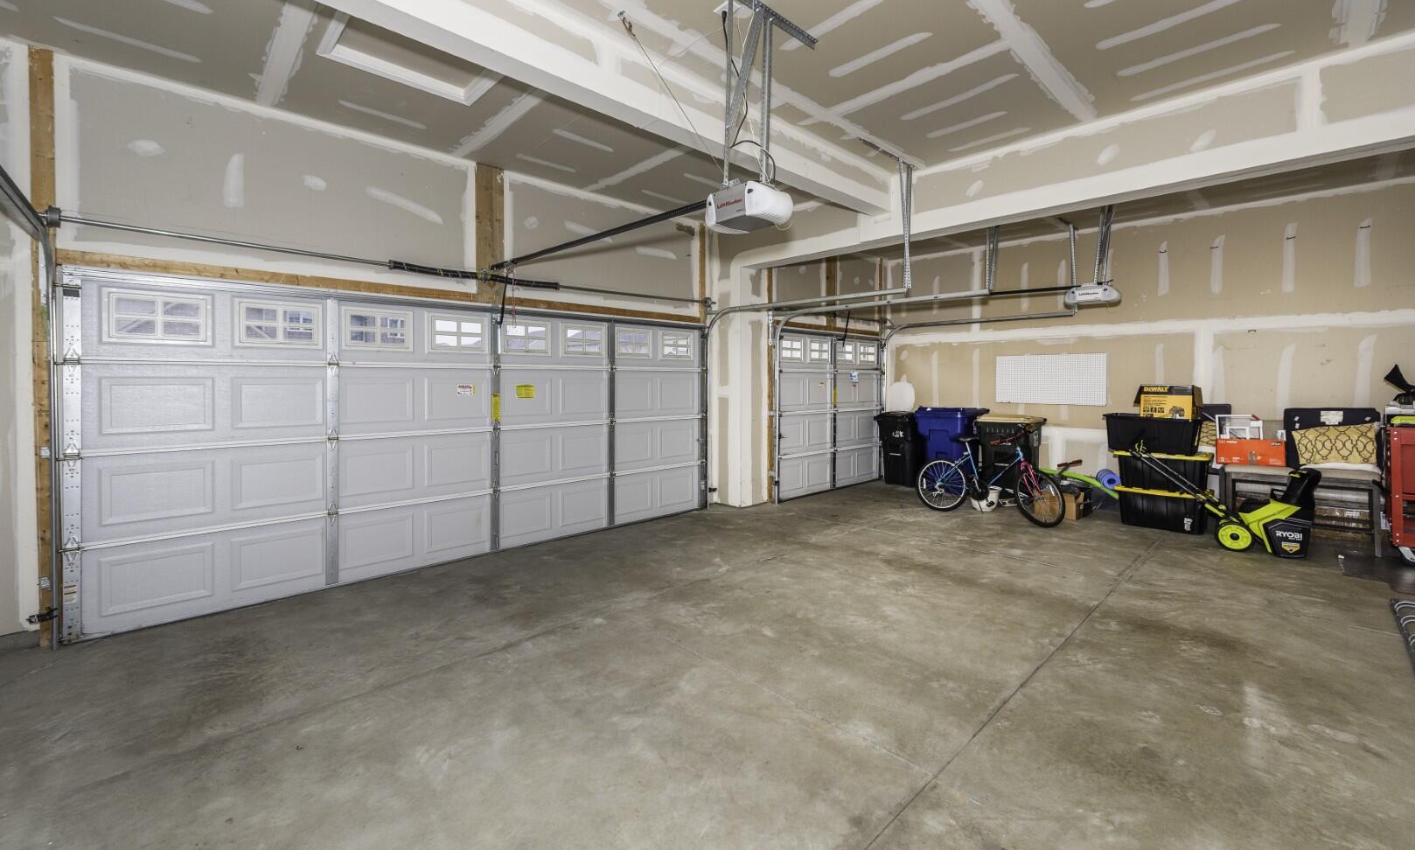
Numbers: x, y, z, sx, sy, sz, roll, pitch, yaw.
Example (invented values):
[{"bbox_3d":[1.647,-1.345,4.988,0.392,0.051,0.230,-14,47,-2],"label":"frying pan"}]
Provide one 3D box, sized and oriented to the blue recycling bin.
[{"bbox_3d":[3.325,0.346,7.450,0.760,1.130,0.680,-4,6,-43],"label":"blue recycling bin"}]

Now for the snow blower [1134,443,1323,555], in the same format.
[{"bbox_3d":[4.599,0.611,4.979,1.200,0.890,0.480,4,6,43],"label":"snow blower"}]

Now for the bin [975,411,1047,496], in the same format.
[{"bbox_3d":[3.800,0.434,6.900,0.720,1.060,0.600,-4,6,-43],"label":"bin"}]

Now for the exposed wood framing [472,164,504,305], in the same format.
[{"bbox_3d":[-1.894,-1.640,4.778,0.245,1.170,0.045,-4,6,-43],"label":"exposed wood framing"}]

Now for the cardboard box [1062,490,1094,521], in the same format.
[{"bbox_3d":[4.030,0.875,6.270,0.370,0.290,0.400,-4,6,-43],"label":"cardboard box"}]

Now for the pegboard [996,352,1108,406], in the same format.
[{"bbox_3d":[4.185,-0.560,6.756,0.020,0.620,1.220,-4,6,-43],"label":"pegboard"}]

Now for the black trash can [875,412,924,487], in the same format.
[{"bbox_3d":[2.784,0.327,7.796,0.620,1.020,0.590,-4,6,-43],"label":"black trash can"}]

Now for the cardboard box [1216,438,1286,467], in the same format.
[{"bbox_3d":[5.170,0.260,5.227,0.250,0.235,0.455,-4,6,-43],"label":"cardboard box"}]

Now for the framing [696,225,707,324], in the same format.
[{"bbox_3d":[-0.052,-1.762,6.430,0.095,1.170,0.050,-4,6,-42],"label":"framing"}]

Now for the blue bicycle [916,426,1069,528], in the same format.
[{"bbox_3d":[3.065,0.520,6.060,1.560,0.980,0.550,5,6,41],"label":"blue bicycle"}]

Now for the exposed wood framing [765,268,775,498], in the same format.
[{"bbox_3d":[0.795,-0.545,6.880,0.105,2.970,0.050,-4,6,-42],"label":"exposed wood framing"}]

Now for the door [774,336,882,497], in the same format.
[{"bbox_3d":[1.737,-0.188,7.465,2.440,2.100,0.070,-4,6,-43],"label":"door"}]

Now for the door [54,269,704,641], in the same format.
[{"bbox_3d":[-1.838,0.031,4.772,4.900,2.130,0.080,-4,6,-43],"label":"door"}]

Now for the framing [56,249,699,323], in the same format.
[{"bbox_3d":[-1.886,-1.080,4.750,4.870,0.100,0.050,-4,7,-42],"label":"framing"}]

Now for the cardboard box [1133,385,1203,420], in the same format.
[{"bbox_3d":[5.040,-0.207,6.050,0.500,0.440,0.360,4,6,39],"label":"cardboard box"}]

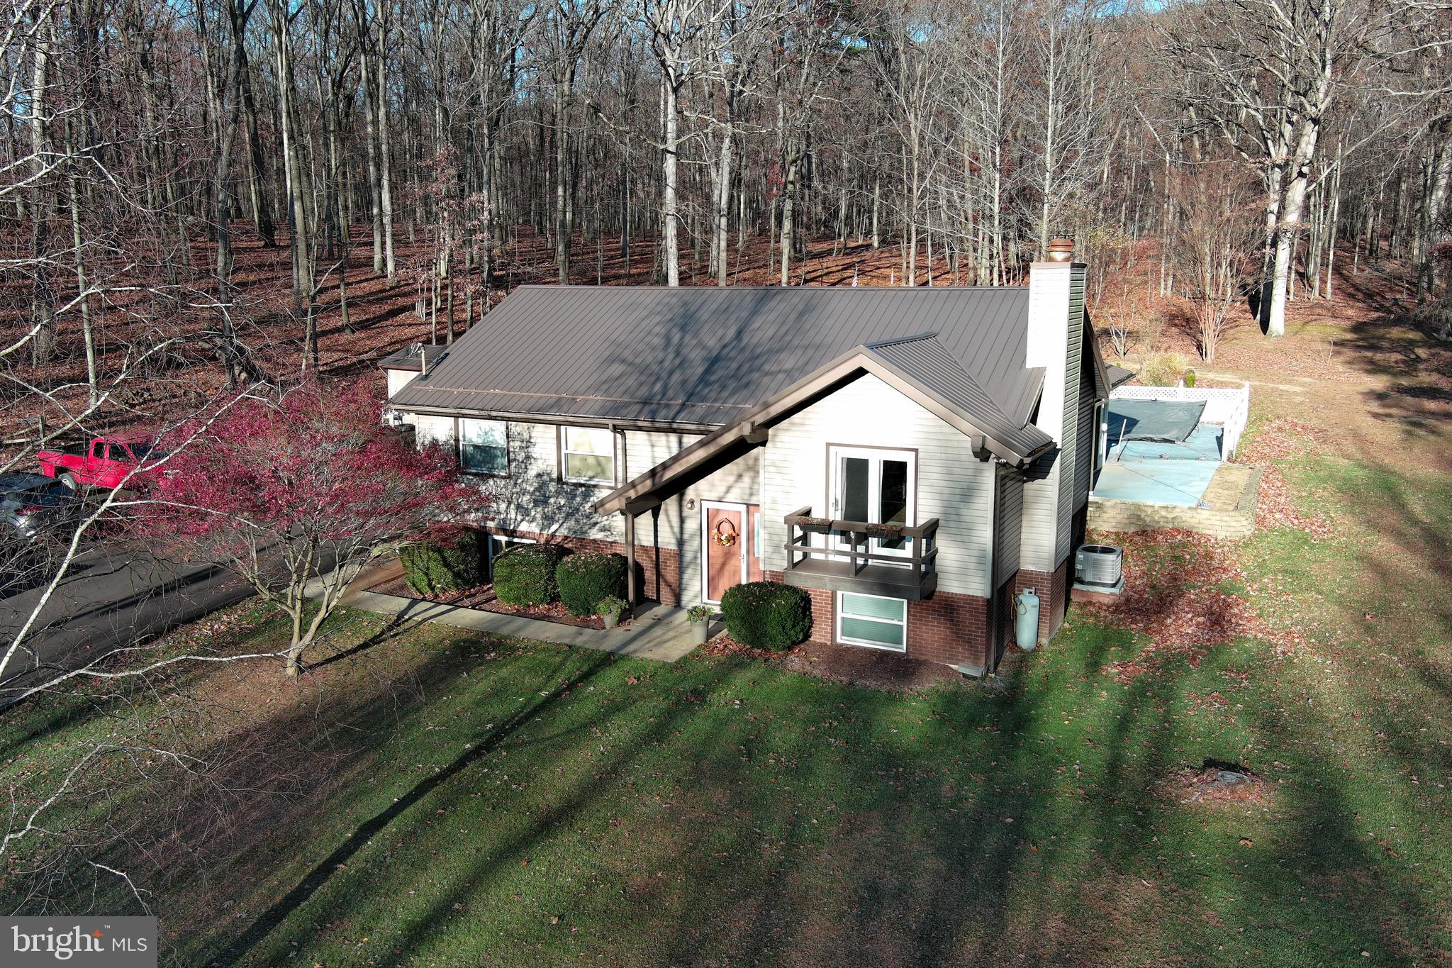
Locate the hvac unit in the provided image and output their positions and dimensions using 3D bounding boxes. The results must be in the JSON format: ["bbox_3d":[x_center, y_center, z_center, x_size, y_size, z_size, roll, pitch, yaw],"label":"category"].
[{"bbox_3d":[7.613,1.639,23.836,0.810,0.630,0.850,5,12,27],"label":"hvac unit"}]

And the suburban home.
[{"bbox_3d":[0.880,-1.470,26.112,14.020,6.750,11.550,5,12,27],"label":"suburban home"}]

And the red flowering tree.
[{"bbox_3d":[-7.086,0.954,18.930,5.500,4.500,5.200,5,12,27],"label":"red flowering tree"}]

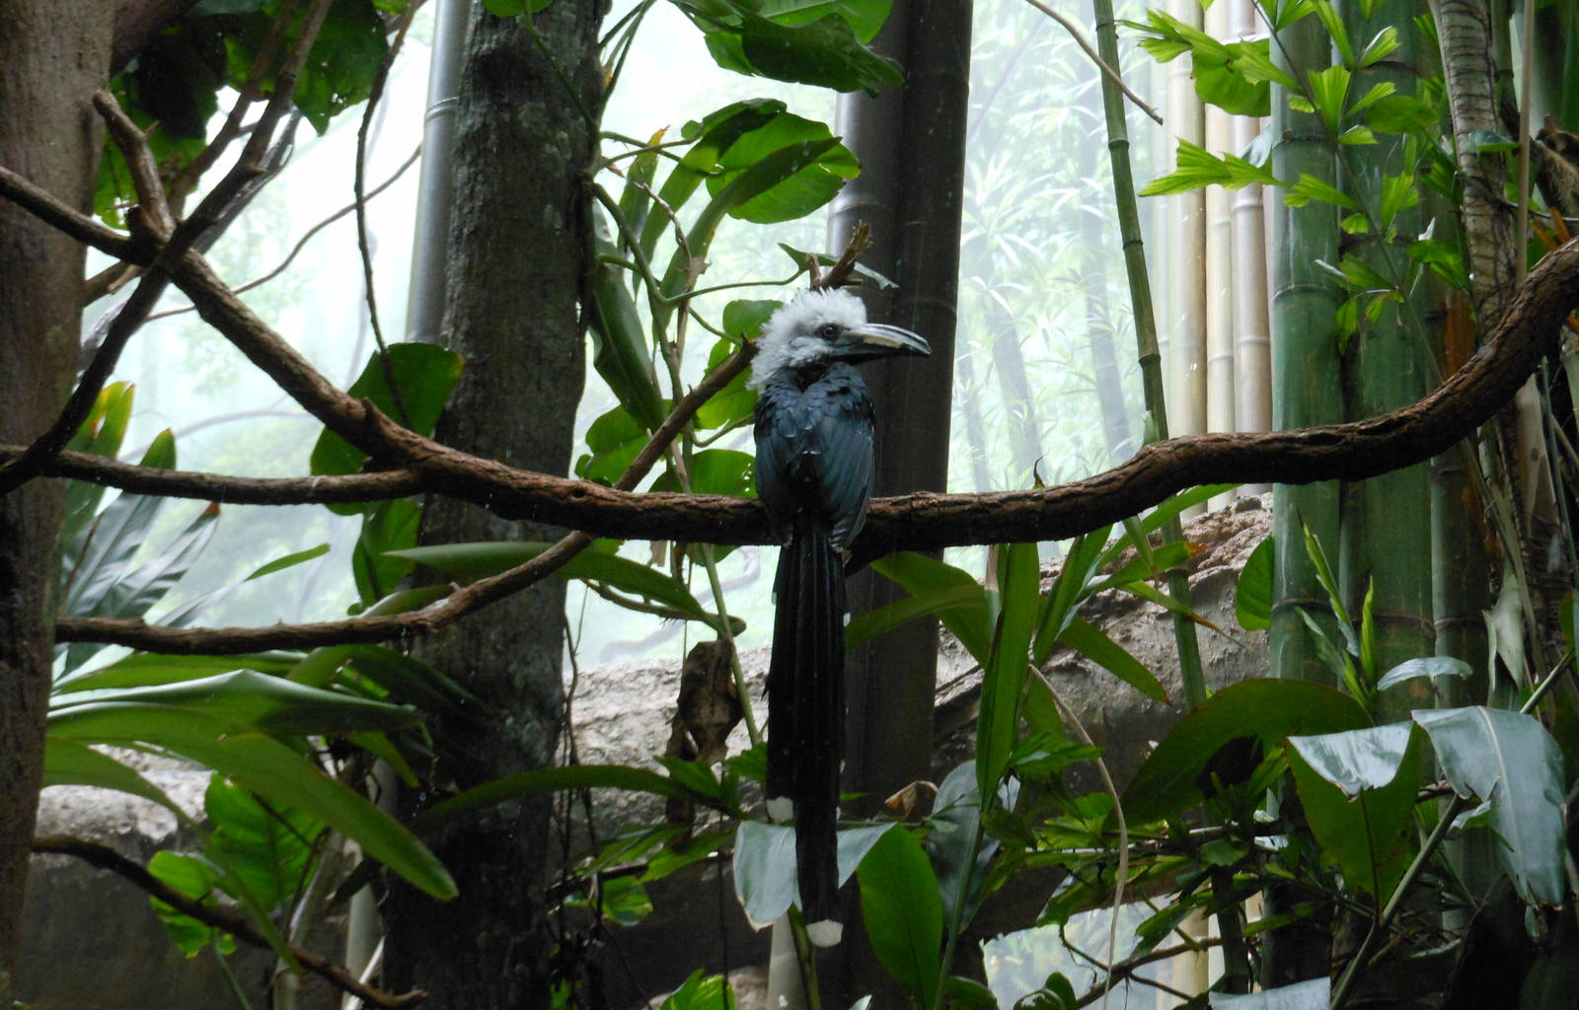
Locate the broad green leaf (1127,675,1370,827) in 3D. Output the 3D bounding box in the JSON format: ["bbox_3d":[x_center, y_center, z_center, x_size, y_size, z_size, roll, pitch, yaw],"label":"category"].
[{"bbox_3d":[0.491,0.266,3.100,0.276,0.157,0.110,1,-10,0],"label":"broad green leaf"}]

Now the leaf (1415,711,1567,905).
[{"bbox_3d":[0.706,0.304,2.900,0.156,0.199,0.090,1,-10,0],"label":"leaf"}]

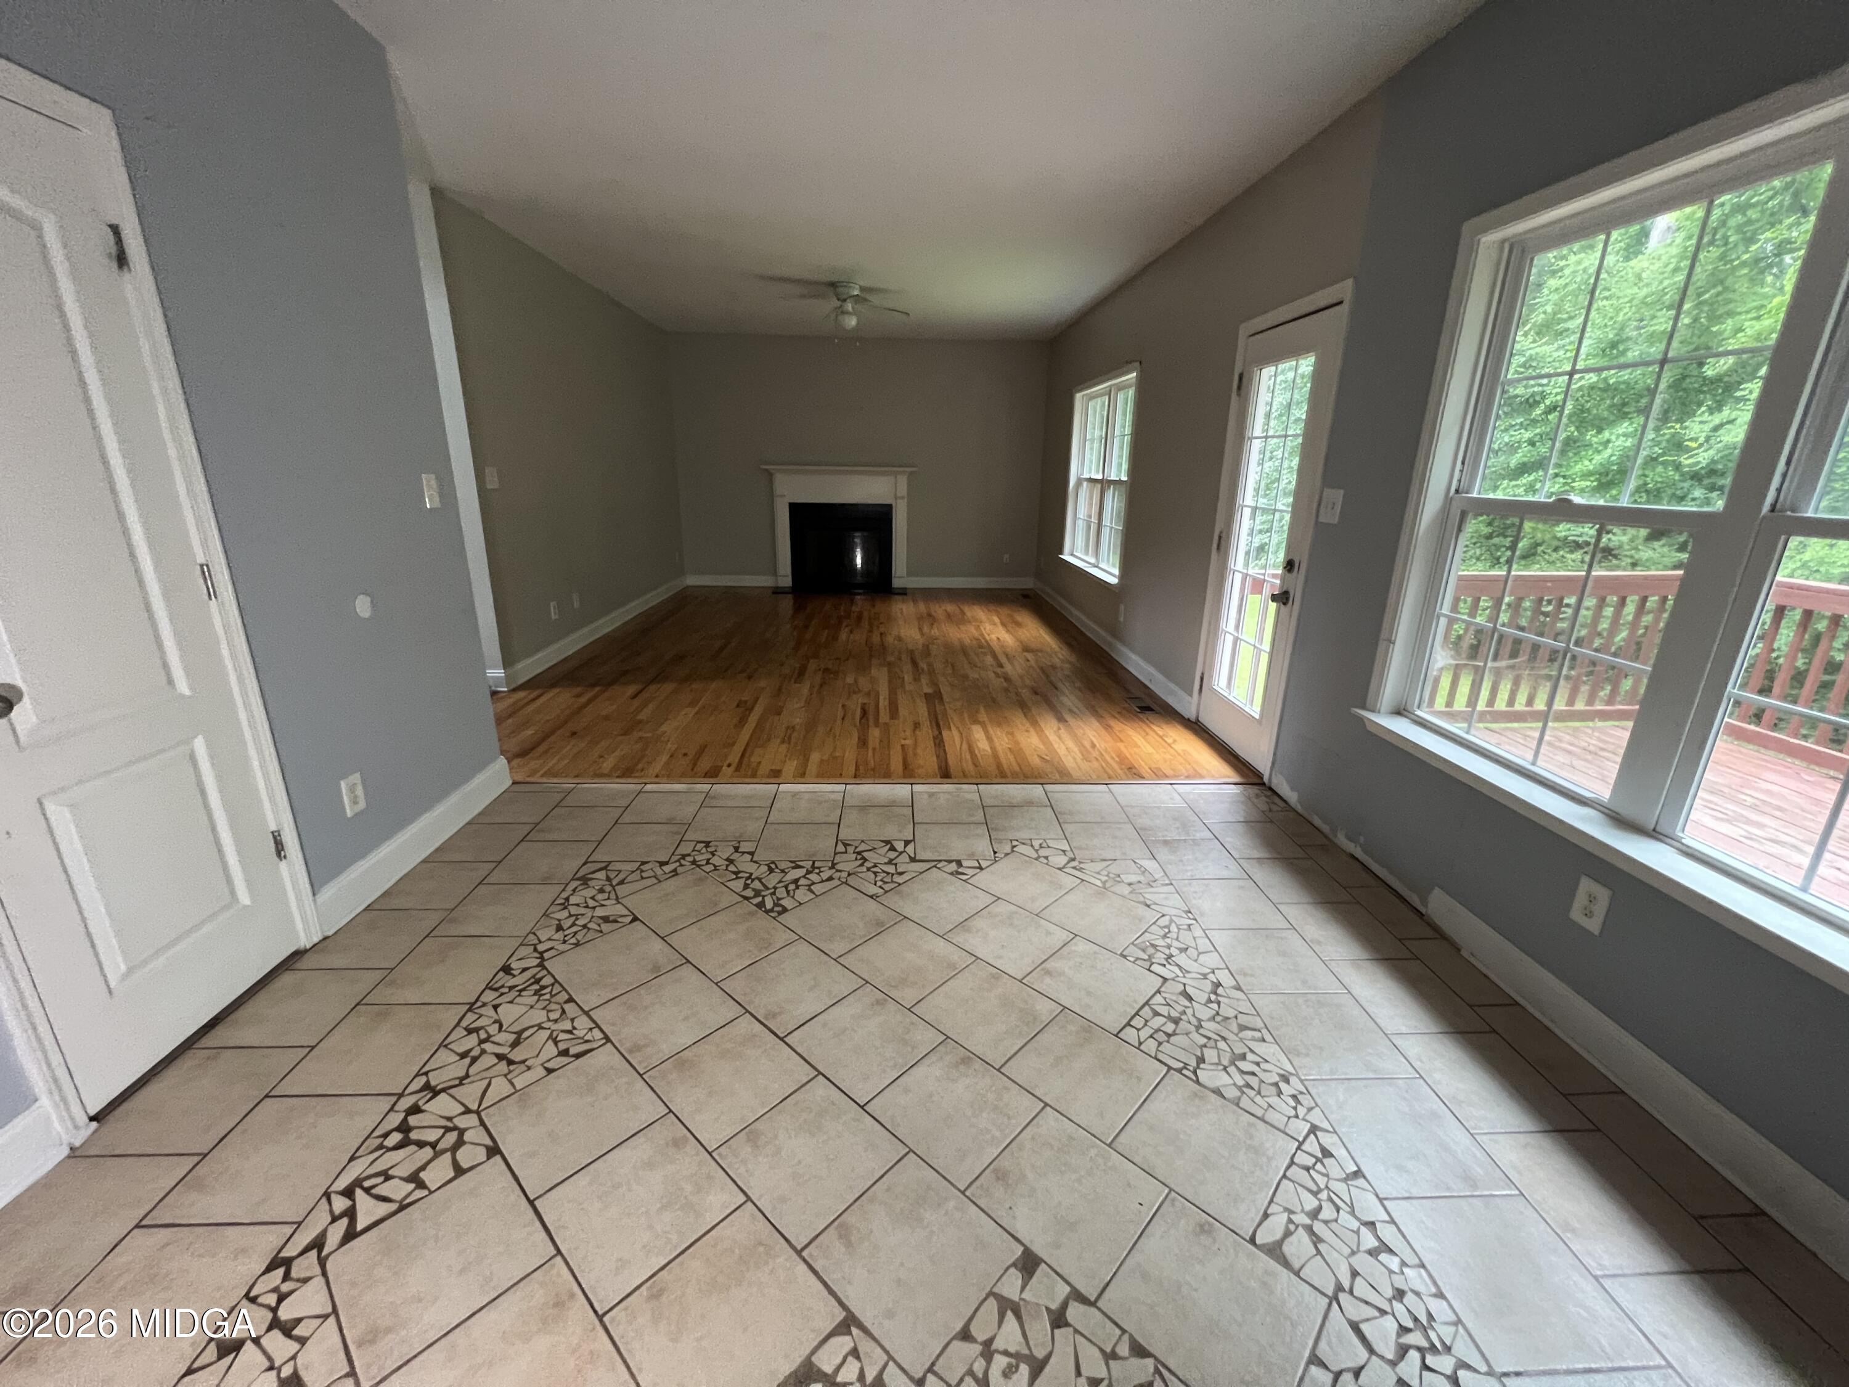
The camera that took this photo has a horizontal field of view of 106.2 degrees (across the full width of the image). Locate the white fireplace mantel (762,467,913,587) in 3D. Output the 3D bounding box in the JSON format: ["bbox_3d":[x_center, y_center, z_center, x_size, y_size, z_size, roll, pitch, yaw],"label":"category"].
[{"bbox_3d":[-0.980,-1.935,8.241,1.800,1.400,0.200,0,18,-3],"label":"white fireplace mantel"}]

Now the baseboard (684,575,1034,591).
[{"bbox_3d":[-0.749,-1.364,8.518,4.260,0.128,0.020,0,18,-3],"label":"baseboard"}]

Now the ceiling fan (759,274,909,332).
[{"bbox_3d":[-0.596,-3.031,5.393,1.220,0.350,1.220,0,18,-3],"label":"ceiling fan"}]

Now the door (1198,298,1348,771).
[{"bbox_3d":[1.649,-0.698,3.393,0.050,2.020,0.780,0,18,-3],"label":"door"}]

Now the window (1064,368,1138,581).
[{"bbox_3d":[1.524,-1.911,6.195,0.120,1.620,2.020,0,18,-3],"label":"window"}]

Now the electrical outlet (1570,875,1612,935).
[{"bbox_3d":[1.693,0.539,1.769,0.012,0.121,0.076,0,18,-3],"label":"electrical outlet"}]

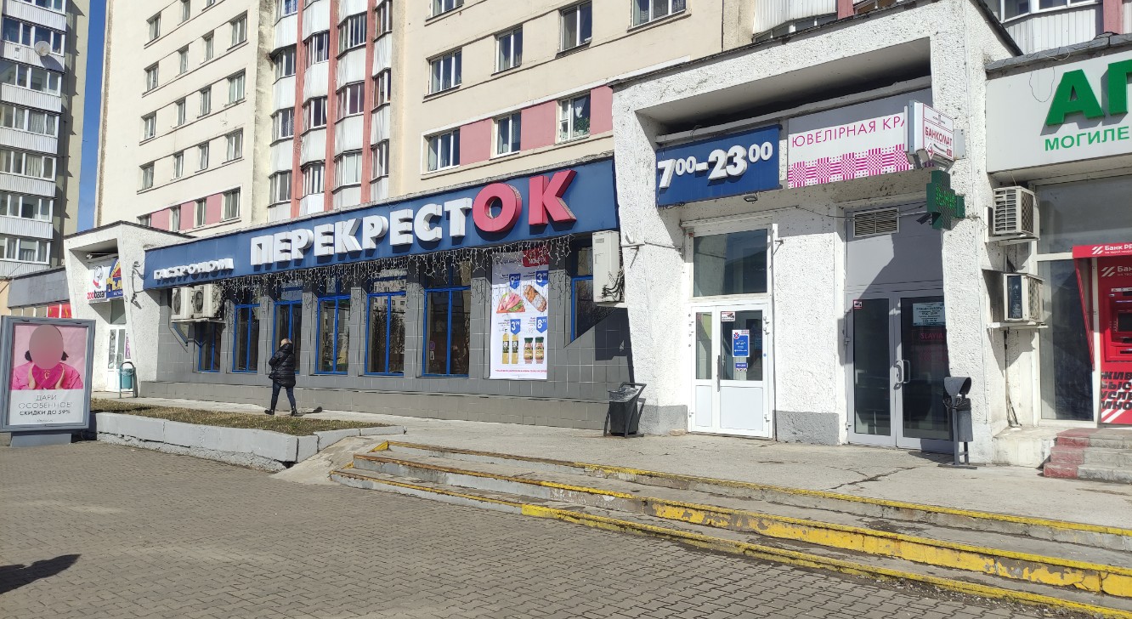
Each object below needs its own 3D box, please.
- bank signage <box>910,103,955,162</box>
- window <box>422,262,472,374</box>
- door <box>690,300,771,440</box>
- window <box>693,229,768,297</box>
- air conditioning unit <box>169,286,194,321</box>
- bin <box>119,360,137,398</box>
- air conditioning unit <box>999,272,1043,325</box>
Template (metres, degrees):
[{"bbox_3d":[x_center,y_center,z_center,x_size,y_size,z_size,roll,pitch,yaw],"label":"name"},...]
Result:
[{"bbox_3d":[4.172,-1.990,9.350,0.745,0.497,0.181,5,-6,-42],"label":"bank signage"},{"bbox_3d":[-2.493,0.197,17.330,1.566,2.445,0.134,-3,-6,42],"label":"window"},{"bbox_3d":[2.776,1.011,13.891,1.570,2.210,0.100,-3,-6,42],"label":"door"},{"bbox_3d":[2.744,-0.762,13.725,1.413,1.036,0.115,-3,-6,42],"label":"window"},{"bbox_3d":[-12.187,-0.187,26.213,1.060,0.980,0.340,-3,-6,41],"label":"air conditioning unit"},{"bbox_3d":[-14.345,2.308,26.763,0.325,1.146,0.458,-3,-6,42],"label":"bin"},{"bbox_3d":[5.595,-0.112,9.979,0.270,0.555,0.740,-3,-6,42],"label":"air conditioning unit"}]

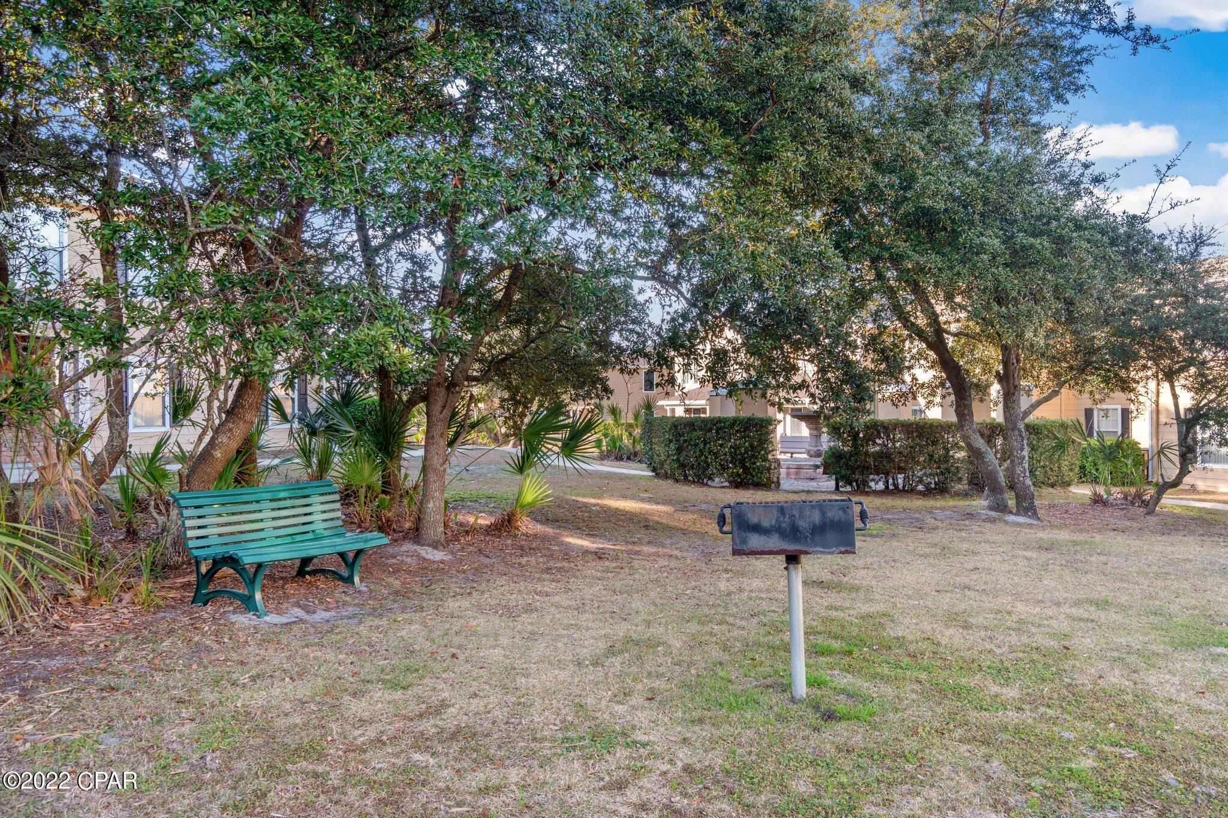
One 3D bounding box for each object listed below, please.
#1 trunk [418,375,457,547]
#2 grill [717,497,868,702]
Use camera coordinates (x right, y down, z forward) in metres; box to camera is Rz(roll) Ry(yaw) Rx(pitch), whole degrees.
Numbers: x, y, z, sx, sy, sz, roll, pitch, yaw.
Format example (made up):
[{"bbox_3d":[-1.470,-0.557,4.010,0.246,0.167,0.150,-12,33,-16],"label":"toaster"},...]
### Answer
[{"bbox_3d":[-1.680,0.480,8.750,0.370,1.630,0.330,0,0,0],"label":"trunk"},{"bbox_3d":[0.790,0.835,4.060,0.650,0.880,0.370,0,0,11],"label":"grill"}]

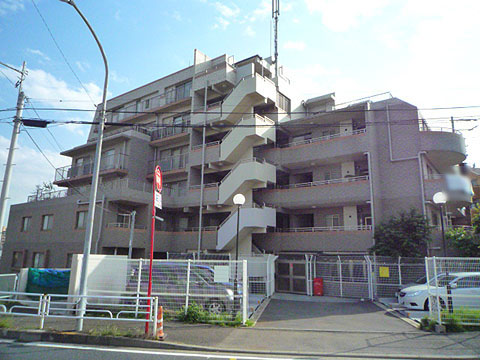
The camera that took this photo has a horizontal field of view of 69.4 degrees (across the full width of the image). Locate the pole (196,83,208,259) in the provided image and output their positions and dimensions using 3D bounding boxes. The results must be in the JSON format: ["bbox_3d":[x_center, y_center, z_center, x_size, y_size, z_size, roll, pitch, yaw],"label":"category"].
[{"bbox_3d":[-2.554,-0.339,23.484,0.170,13.500,0.170,1,-11,0],"label":"pole"}]

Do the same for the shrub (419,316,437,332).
[{"bbox_3d":[4.977,3.784,9.220,0.440,0.380,0.400,1,-11,0],"label":"shrub"}]

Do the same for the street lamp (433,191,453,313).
[{"bbox_3d":[6.221,2.293,10.479,0.410,3.960,0.410,1,-11,0],"label":"street lamp"}]

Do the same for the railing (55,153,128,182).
[{"bbox_3d":[-13.108,-0.807,30.256,10.000,1.250,0.950,-7,-14,35],"label":"railing"}]

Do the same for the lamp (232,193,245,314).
[{"bbox_3d":[-0.086,2.396,11.350,0.410,3.980,0.410,1,-11,0],"label":"lamp"}]

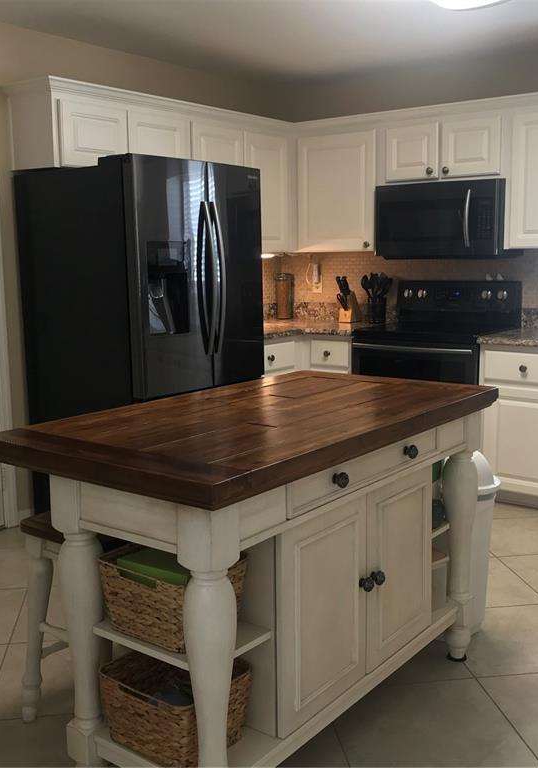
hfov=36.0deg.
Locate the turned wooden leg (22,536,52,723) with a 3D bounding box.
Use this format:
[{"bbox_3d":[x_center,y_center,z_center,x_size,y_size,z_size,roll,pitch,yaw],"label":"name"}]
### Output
[{"bbox_3d":[-0.681,0.714,2.408,0.072,0.558,0.072,11,10,36],"label":"turned wooden leg"}]

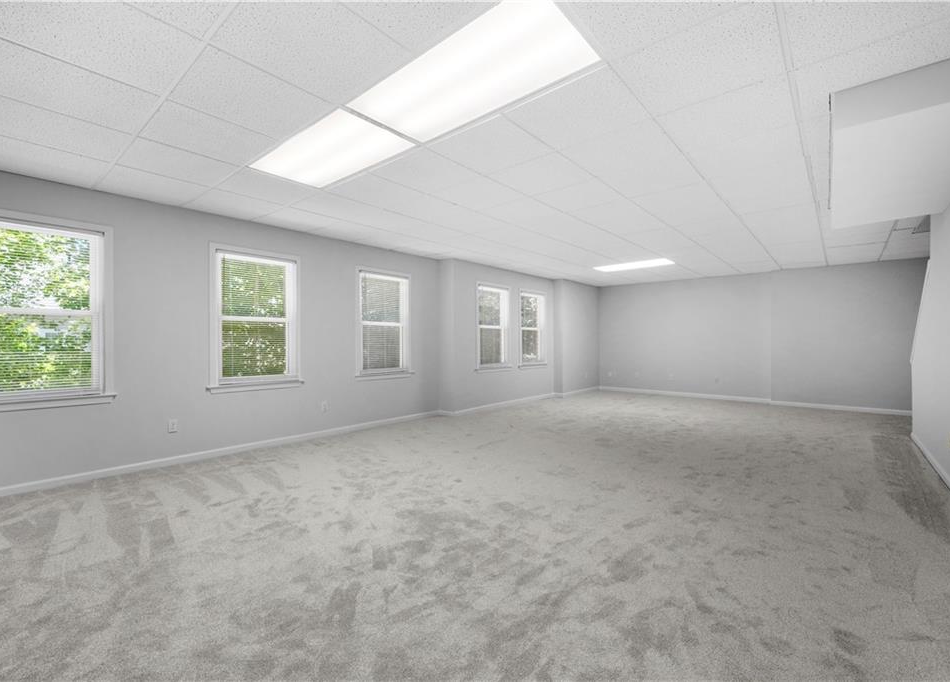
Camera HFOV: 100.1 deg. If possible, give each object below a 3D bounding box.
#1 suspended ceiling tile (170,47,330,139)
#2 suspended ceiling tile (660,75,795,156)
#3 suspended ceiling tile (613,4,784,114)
[{"bbox_3d":[-1.188,-1.291,2.132,0.600,0.020,0.600,0,0,41],"label":"suspended ceiling tile"},{"bbox_3d":[1.475,-1.291,2.320,0.600,0.020,0.600,0,0,41],"label":"suspended ceiling tile"},{"bbox_3d":[1.064,-1.292,1.872,0.600,0.020,0.600,0,0,41],"label":"suspended ceiling tile"}]

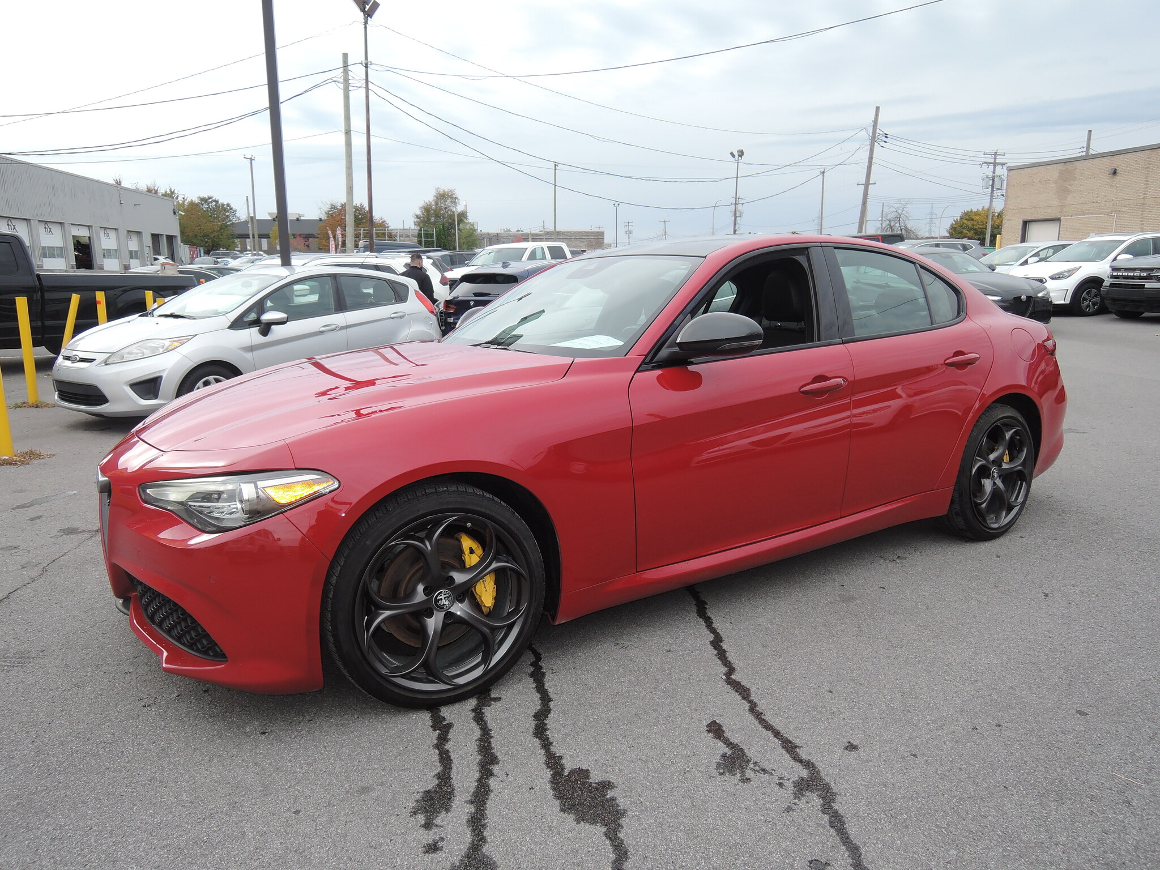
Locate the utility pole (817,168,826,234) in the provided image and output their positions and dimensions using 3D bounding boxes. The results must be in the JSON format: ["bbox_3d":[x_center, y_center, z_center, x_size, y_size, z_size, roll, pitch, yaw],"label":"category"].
[{"bbox_3d":[19.806,-16.655,65.937,0.270,9.860,0.270,-1,11,0],"label":"utility pole"}]

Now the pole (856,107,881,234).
[{"bbox_3d":[15.876,-12.837,45.025,1.000,10.520,0.320,11,12,30],"label":"pole"}]

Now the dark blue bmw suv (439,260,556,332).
[{"bbox_3d":[-0.780,-2.600,16.400,1.920,1.720,4.800,5,12,26],"label":"dark blue bmw suv"}]

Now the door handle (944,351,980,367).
[{"bbox_3d":[1.651,-0.326,3.486,0.235,0.050,0.050,-3,10,-33],"label":"door handle"}]

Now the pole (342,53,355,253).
[{"bbox_3d":[-9.305,-10.057,32.449,0.300,9.990,0.300,2,11,0],"label":"pole"}]

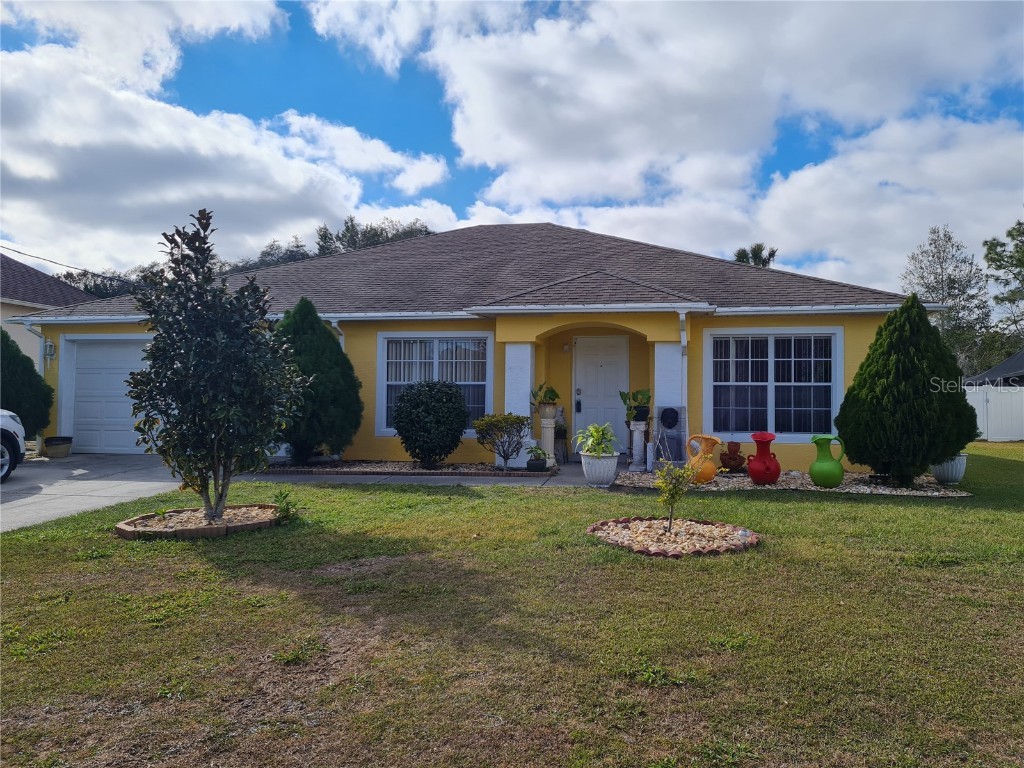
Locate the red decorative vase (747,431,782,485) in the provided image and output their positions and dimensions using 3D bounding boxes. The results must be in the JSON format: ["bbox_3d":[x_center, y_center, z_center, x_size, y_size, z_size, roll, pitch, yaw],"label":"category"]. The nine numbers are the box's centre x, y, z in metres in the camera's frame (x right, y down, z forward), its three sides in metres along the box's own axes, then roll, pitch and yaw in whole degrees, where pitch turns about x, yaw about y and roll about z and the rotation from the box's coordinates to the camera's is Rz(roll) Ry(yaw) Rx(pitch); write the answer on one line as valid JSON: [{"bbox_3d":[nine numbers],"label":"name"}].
[{"bbox_3d":[3.600,1.045,10.950,0.500,0.750,0.480,0,-1,10],"label":"red decorative vase"}]

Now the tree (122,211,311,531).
[{"bbox_3d":[-2.995,-0.204,7.865,1.830,3.200,1.750,0,-2,10],"label":"tree"}]

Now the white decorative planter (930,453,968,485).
[{"bbox_3d":[6.310,1.220,11.100,0.540,0.440,0.540,0,-1,10],"label":"white decorative planter"}]

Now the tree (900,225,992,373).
[{"bbox_3d":[21.500,-2.900,38.000,4.600,10.000,4.600,0,-1,10],"label":"tree"}]

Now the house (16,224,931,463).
[{"bbox_3d":[-0.250,-1.300,19.500,16.000,5.600,14.000,0,-1,10],"label":"house"}]

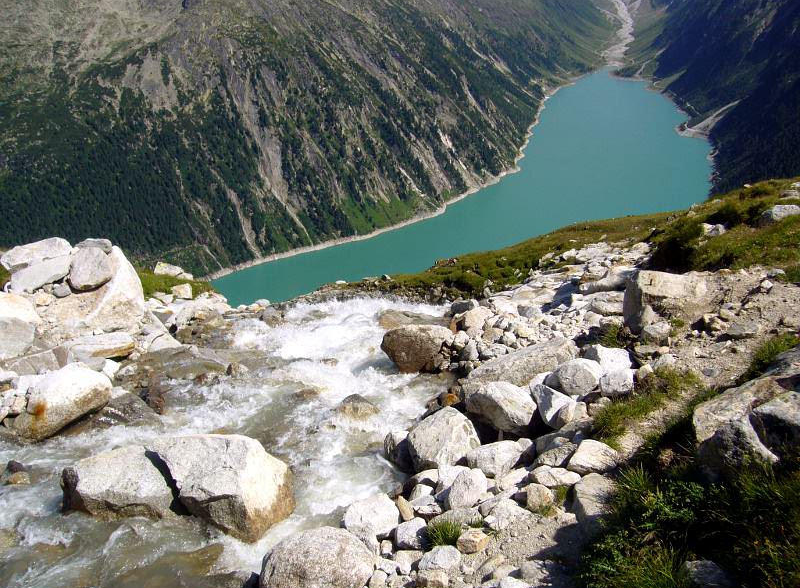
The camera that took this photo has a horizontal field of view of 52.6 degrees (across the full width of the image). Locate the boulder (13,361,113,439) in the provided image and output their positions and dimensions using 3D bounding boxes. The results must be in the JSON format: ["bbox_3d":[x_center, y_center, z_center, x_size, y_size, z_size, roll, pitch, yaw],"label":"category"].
[{"bbox_3d":[-3.588,1.136,8.600,1.020,0.680,0.740,-10,25,-23],"label":"boulder"}]

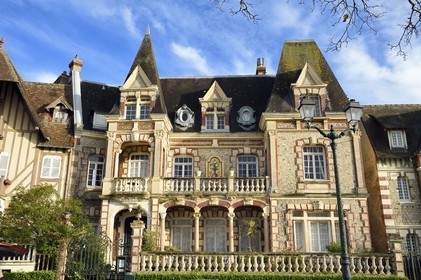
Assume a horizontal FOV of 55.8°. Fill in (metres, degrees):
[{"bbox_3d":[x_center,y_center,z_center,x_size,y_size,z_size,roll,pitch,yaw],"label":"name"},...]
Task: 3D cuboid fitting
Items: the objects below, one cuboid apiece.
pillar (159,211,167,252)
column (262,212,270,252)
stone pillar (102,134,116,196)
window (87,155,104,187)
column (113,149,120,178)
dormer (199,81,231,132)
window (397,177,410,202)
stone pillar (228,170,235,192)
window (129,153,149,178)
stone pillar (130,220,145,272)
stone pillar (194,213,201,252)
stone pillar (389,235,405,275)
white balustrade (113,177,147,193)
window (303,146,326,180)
[{"bbox_3d":[-2.461,5.082,20.570,0.340,2.600,0.340,0,-18,1],"label":"pillar"},{"bbox_3d":[2.866,4.960,20.557,0.383,2.347,0.400,0,-17,2],"label":"column"},{"bbox_3d":[-5.478,1.288,21.988,0.550,3.500,0.500,0,-18,1],"label":"stone pillar"},{"bbox_3d":[-7.480,2.043,25.936,0.970,2.139,0.250,7,-19,-21],"label":"window"},{"bbox_3d":[-5.607,1.466,23.883,0.340,1.928,0.340,0,-18,1],"label":"column"},{"bbox_3d":[0.338,-1.986,25.606,2.146,3.531,1.300,0,-17,2],"label":"dormer"},{"bbox_3d":[11.700,3.035,24.139,0.720,1.490,0.150,0,-18,1],"label":"window"},{"bbox_3d":[1.134,2.296,21.452,0.310,1.200,0.300,0,-18,1],"label":"stone pillar"},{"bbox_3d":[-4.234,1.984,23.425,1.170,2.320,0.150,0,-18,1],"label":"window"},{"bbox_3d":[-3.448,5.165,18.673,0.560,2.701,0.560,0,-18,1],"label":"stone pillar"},{"bbox_3d":[-0.746,5.420,22.745,0.350,2.519,0.350,0,-18,1],"label":"stone pillar"},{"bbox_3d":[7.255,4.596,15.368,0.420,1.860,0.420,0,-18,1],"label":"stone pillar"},{"bbox_3d":[-4.628,2.676,23.269,1.950,0.933,0.450,0,-18,1],"label":"white balustrade"},{"bbox_3d":[6.100,1.426,23.222,1.320,2.094,0.250,0,-18,1],"label":"window"}]

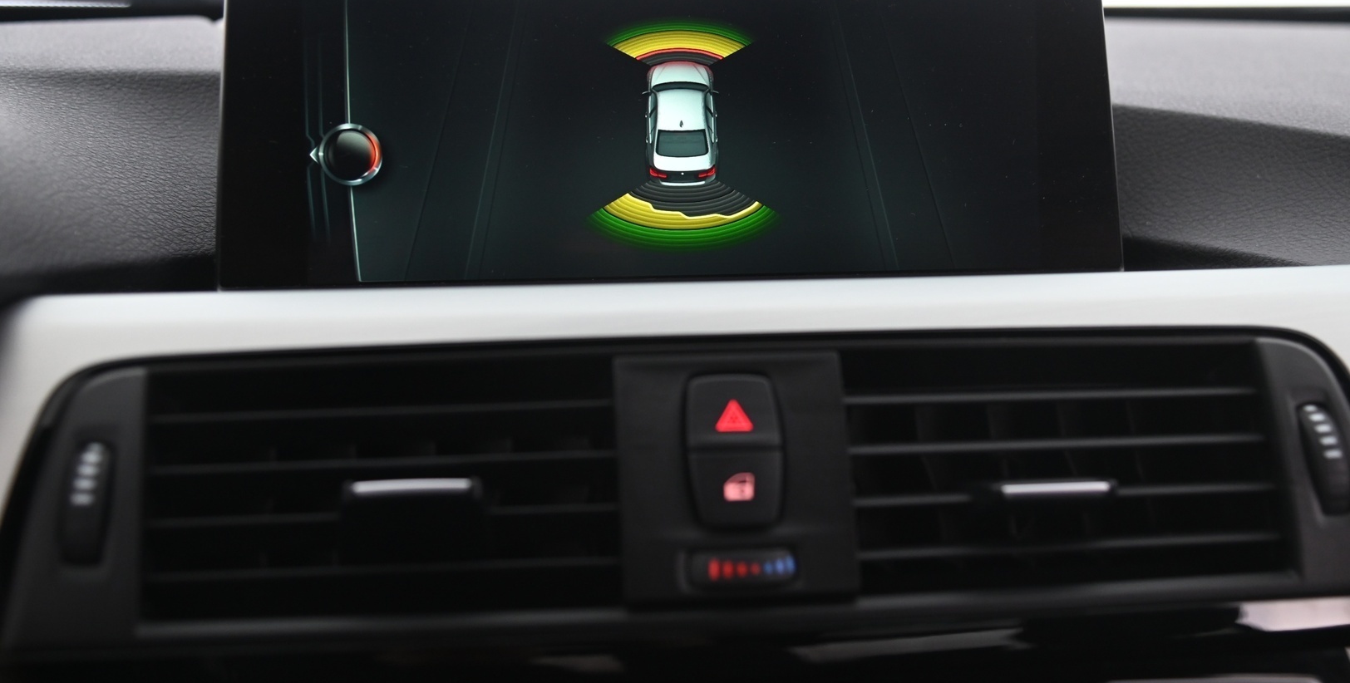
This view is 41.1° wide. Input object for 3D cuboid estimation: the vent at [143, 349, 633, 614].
[{"bbox_3d":[-0.075,0.041,0.470,0.119,0.066,0.032,-1,-18,-7],"label":"vent"}]

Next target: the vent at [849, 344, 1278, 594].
[{"bbox_3d":[0.103,0.037,0.493,0.117,0.067,0.032,-1,-18,-7],"label":"vent"}]

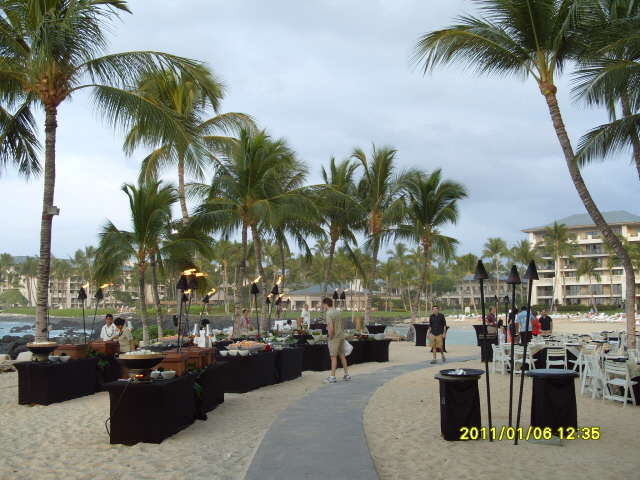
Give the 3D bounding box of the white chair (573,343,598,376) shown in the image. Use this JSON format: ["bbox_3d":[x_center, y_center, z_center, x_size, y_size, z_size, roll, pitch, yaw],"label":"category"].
[{"bbox_3d":[6.409,2.945,15.650,0.460,0.790,0.500,4,-8,-30],"label":"white chair"}]

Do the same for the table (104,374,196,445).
[{"bbox_3d":[-2.266,2.240,8.795,0.760,0.730,1.700,-1,-6,6],"label":"table"}]

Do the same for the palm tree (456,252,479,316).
[{"bbox_3d":[23.730,7.305,104.819,4.100,9.900,4.100,0,-6,0],"label":"palm tree"}]

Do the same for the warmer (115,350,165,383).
[{"bbox_3d":[-2.226,1.546,7.981,0.630,0.390,0.580,1,-6,-6],"label":"warmer"}]

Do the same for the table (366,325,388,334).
[{"bbox_3d":[2.224,3.875,25.200,0.800,1.080,0.800,0,-7,0],"label":"table"}]

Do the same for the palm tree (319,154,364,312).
[{"bbox_3d":[1.222,0.427,35.156,2.800,9.900,2.900,0,-6,0],"label":"palm tree"}]

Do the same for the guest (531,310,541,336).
[{"bbox_3d":[8.520,3.631,25.500,0.480,1.678,0.340,1,-7,-11],"label":"guest"}]

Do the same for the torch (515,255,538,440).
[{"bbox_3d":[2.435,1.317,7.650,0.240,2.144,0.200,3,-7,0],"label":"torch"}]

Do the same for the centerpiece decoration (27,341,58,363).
[{"bbox_3d":[-4.968,2.017,11.596,0.560,0.370,0.560,0,-6,0],"label":"centerpiece decoration"}]

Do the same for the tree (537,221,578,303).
[{"bbox_3d":[41.106,4.803,112.000,7.600,16.114,7.200,0,-7,0],"label":"tree"}]

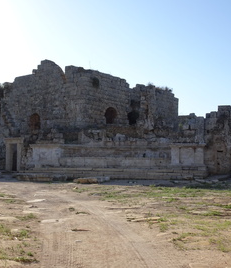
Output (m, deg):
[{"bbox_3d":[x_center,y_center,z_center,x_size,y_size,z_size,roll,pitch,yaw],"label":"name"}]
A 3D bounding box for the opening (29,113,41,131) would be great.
[{"bbox_3d":[-8.163,-1.245,40.000,1.100,1.750,0.600,0,-4,12],"label":"opening"}]

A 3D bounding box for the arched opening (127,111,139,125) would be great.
[{"bbox_3d":[1.927,-1.694,41.500,1.250,1.500,0.600,4,-5,-38],"label":"arched opening"}]

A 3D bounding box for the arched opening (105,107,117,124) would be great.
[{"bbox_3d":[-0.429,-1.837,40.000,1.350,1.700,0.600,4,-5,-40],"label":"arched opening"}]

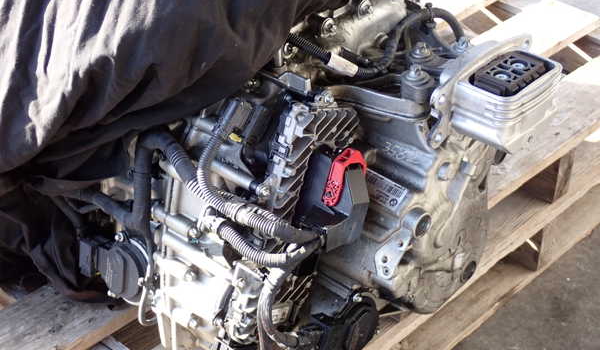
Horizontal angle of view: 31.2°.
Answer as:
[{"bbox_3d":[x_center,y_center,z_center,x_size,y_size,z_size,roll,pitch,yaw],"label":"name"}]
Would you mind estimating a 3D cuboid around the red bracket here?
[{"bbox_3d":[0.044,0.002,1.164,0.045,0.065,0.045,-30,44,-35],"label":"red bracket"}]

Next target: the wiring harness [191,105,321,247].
[{"bbox_3d":[-0.044,0.003,1.170,0.085,0.130,0.155,-30,44,-35],"label":"wiring harness"}]

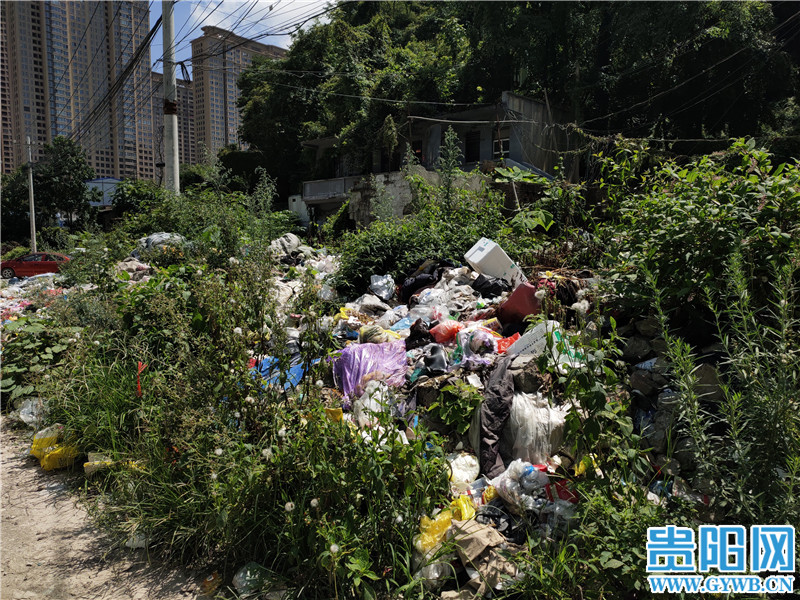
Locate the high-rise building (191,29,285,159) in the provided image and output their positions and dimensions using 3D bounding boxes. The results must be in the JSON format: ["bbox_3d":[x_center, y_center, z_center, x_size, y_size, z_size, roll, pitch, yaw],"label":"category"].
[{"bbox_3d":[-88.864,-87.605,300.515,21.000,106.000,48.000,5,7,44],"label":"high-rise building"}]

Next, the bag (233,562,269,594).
[{"bbox_3d":[-0.692,1.287,2.460,0.155,0.090,0.115,-1,5,-16],"label":"bag"}]

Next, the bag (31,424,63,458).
[{"bbox_3d":[-2.736,1.093,4.120,0.210,0.190,0.190,-3,6,-34],"label":"bag"}]

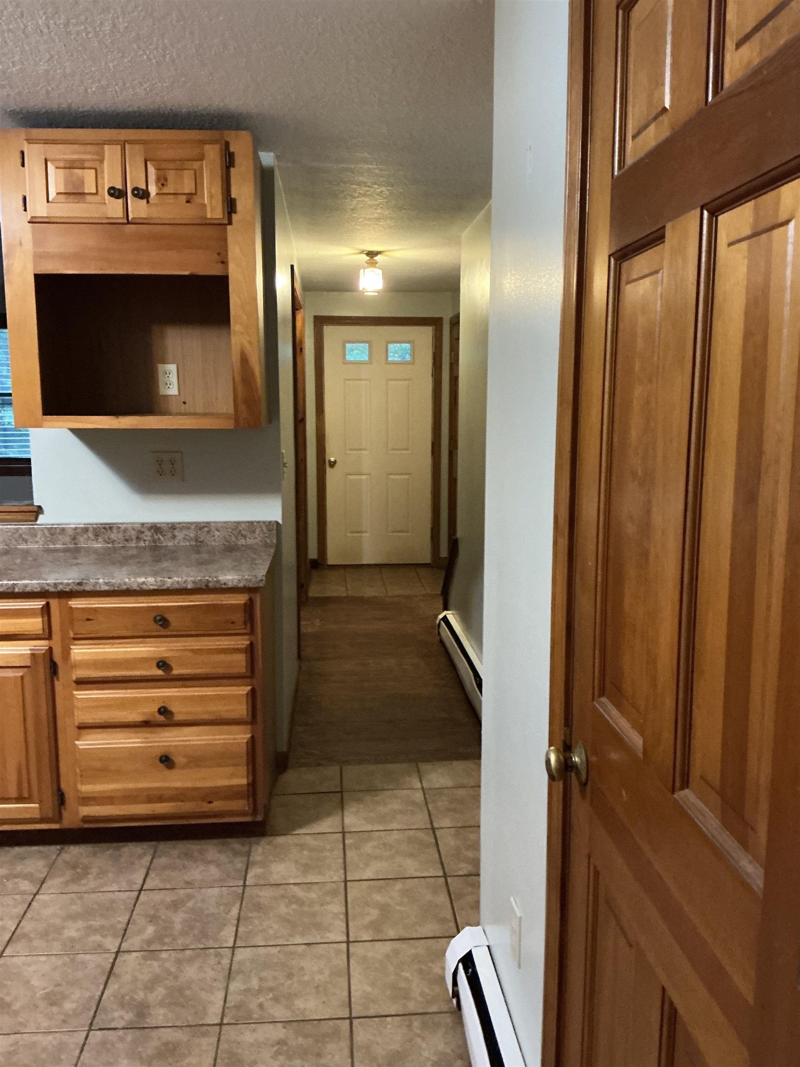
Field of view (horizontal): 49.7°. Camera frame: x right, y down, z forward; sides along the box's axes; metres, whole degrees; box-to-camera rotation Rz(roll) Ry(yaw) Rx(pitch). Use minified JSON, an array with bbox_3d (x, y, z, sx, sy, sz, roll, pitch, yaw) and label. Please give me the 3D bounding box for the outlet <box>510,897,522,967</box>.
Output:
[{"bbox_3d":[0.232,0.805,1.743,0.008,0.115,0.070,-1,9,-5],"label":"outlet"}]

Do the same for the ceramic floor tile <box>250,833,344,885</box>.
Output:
[{"bbox_3d":[-0.337,1.066,2.828,0.305,0.010,0.294,-1,9,-5],"label":"ceramic floor tile"}]

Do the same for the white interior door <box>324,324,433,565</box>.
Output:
[{"bbox_3d":[-0.180,-0.737,7.423,0.914,2.032,0.045,-1,8,-5],"label":"white interior door"}]

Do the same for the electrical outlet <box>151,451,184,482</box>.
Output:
[{"bbox_3d":[-0.867,-0.248,3.218,0.114,0.114,0.010,-1,9,-5],"label":"electrical outlet"}]

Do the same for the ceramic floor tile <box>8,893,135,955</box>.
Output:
[{"bbox_3d":[-0.932,1.122,2.482,0.305,0.010,0.294,-1,9,-5],"label":"ceramic floor tile"}]

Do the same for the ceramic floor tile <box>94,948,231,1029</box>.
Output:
[{"bbox_3d":[-0.578,1.129,2.139,0.298,0.010,0.298,-1,8,-5],"label":"ceramic floor tile"}]

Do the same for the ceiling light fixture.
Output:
[{"bbox_3d":[-0.177,-1.611,5.347,0.145,0.260,0.145,-1,8,-5],"label":"ceiling light fixture"}]

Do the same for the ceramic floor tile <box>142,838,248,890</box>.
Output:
[{"bbox_3d":[-0.627,1.041,2.733,0.298,0.010,0.298,-1,8,-5],"label":"ceramic floor tile"}]

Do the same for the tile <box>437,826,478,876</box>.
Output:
[{"bbox_3d":[0.284,1.059,2.879,0.305,0.010,0.294,-1,9,-5],"label":"tile"}]

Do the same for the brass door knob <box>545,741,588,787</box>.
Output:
[{"bbox_3d":[0.239,0.338,1.263,0.062,0.062,0.062,-1,8,-5],"label":"brass door knob"}]

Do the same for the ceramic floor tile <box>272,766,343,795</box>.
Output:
[{"bbox_3d":[-0.359,0.954,3.323,0.270,0.010,0.245,-1,8,-5],"label":"ceramic floor tile"}]

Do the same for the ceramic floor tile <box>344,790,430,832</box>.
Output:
[{"bbox_3d":[-0.051,1.014,3.148,0.305,0.010,0.294,-1,9,-5],"label":"ceramic floor tile"}]

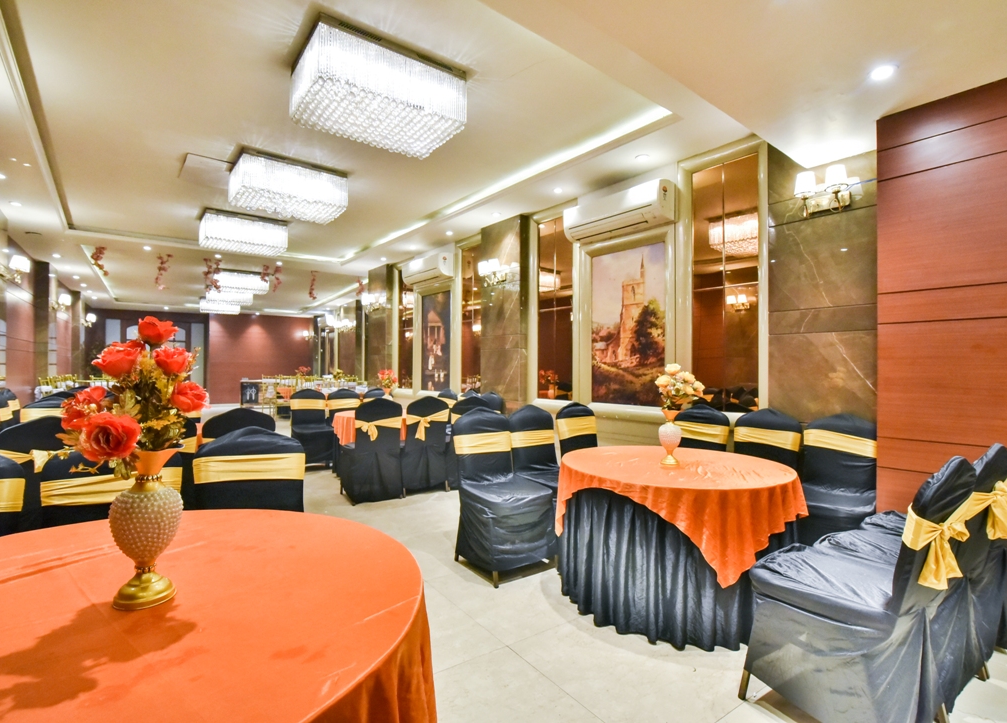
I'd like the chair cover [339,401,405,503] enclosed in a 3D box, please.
[{"bbox_3d":[-1.283,0.819,4.654,0.450,0.950,0.550,0,0,-30],"label":"chair cover"}]

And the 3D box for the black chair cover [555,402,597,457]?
[{"bbox_3d":[0.699,0.787,3.496,0.457,0.953,0.559,0,0,-39],"label":"black chair cover"}]

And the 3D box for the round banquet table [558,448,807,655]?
[{"bbox_3d":[0.957,0.925,2.726,1.270,0.710,1.270,0,0,0],"label":"round banquet table"}]

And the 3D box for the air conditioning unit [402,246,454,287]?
[{"bbox_3d":[-1.163,-1.392,7.320,0.250,0.330,1.080,0,0,-39],"label":"air conditioning unit"}]

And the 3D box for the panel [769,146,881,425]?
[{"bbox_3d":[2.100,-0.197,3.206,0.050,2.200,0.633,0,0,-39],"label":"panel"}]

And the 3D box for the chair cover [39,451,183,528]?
[{"bbox_3d":[-1.550,0.791,1.860,0.470,0.950,0.560,0,0,-29],"label":"chair cover"}]

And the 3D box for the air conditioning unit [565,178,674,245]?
[{"bbox_3d":[1.010,-1.324,4.355,0.236,0.305,1.057,0,0,-39],"label":"air conditioning unit"}]

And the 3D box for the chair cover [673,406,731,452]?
[{"bbox_3d":[1.374,0.811,3.623,0.550,0.950,0.450,0,-1,-39],"label":"chair cover"}]

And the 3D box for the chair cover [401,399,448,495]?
[{"bbox_3d":[-0.848,0.820,4.872,0.450,0.950,0.550,0,0,-27],"label":"chair cover"}]

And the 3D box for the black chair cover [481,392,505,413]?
[{"bbox_3d":[-0.339,0.815,5.339,0.560,0.950,0.460,0,0,-39],"label":"black chair cover"}]

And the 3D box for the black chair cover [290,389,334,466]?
[{"bbox_3d":[-2.360,0.828,5.924,0.450,0.950,0.550,0,-1,-35],"label":"black chair cover"}]

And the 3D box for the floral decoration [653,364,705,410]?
[{"bbox_3d":[0.960,0.143,2.642,0.275,0.250,0.265,0,0,20],"label":"floral decoration"}]

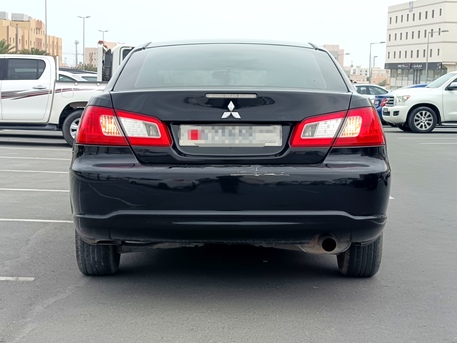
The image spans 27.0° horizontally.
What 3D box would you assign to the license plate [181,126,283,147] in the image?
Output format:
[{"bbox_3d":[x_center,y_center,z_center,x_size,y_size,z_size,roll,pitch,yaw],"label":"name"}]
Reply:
[{"bbox_3d":[0.017,-0.185,4.852,0.520,0.112,0.020,0,5,0],"label":"license plate"}]

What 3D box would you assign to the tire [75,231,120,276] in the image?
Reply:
[{"bbox_3d":[-0.779,0.312,5.851,0.225,0.660,0.660,0,5,0],"label":"tire"}]

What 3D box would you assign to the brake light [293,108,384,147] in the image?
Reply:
[{"bbox_3d":[0.580,-0.224,4.989,0.520,0.210,0.260,-1,5,-12],"label":"brake light"}]

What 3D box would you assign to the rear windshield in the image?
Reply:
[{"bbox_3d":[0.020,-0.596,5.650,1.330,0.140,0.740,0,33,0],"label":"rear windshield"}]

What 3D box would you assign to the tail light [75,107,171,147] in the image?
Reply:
[{"bbox_3d":[-0.548,-0.229,4.990,0.520,0.210,0.260,1,5,12],"label":"tail light"}]

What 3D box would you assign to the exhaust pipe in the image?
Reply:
[{"bbox_3d":[0.524,0.374,5.031,0.080,0.080,0.200,0,5,0],"label":"exhaust pipe"}]

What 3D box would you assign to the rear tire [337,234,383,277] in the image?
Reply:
[{"bbox_3d":[0.796,0.319,5.849,0.225,0.660,0.660,0,5,0],"label":"rear tire"}]

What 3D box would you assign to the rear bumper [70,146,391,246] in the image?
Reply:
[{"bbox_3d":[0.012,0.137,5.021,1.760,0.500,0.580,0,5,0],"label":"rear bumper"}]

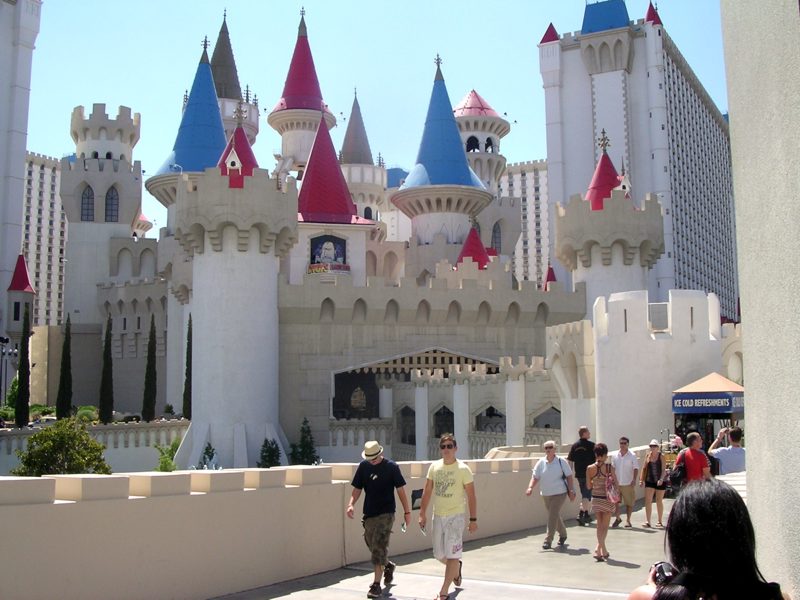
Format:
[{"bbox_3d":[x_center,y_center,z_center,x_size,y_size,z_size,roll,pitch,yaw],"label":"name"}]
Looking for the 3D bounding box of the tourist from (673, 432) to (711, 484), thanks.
[{"bbox_3d":[4.604,2.943,13.698,0.580,1.750,0.420,-4,-8,28],"label":"tourist"}]

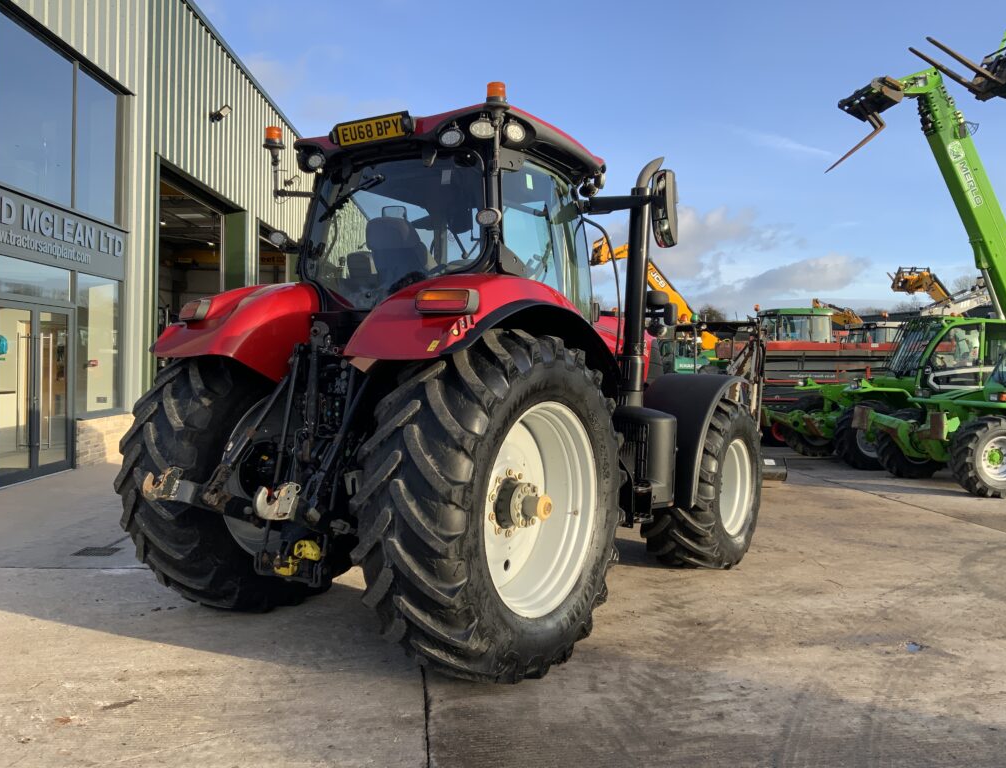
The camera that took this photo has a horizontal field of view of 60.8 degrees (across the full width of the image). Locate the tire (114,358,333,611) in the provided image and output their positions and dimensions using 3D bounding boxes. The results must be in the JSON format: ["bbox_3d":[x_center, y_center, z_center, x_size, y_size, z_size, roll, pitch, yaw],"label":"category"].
[{"bbox_3d":[-1.542,0.550,5.722,0.620,1.830,1.880,2,2,35],"label":"tire"}]

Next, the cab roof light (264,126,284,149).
[{"bbox_3d":[-1.488,-1.603,5.580,0.115,0.118,0.115,1,1,0],"label":"cab roof light"}]

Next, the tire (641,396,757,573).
[{"bbox_3d":[1.672,0.813,7.072,0.530,1.380,1.410,2,2,35],"label":"tire"}]

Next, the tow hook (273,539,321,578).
[{"bbox_3d":[-1.127,0.952,4.680,0.170,0.200,0.240,2,2,35],"label":"tow hook"}]

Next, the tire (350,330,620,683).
[{"bbox_3d":[0.005,0.620,4.633,0.620,1.820,1.880,2,2,34],"label":"tire"}]

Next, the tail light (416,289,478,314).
[{"bbox_3d":[-0.269,-0.396,4.158,0.285,0.113,0.100,1,2,24],"label":"tail light"}]

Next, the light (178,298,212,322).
[{"bbox_3d":[-1.885,-0.450,5.250,0.100,0.125,0.270,0,2,-42],"label":"light"}]

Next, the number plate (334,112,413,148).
[{"bbox_3d":[-0.780,-1.493,5.063,0.530,0.118,0.030,2,16,35],"label":"number plate"}]

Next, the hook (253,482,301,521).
[{"bbox_3d":[-1.051,0.550,4.000,0.075,0.165,0.235,2,2,28],"label":"hook"}]

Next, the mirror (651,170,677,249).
[{"bbox_3d":[1.032,-1.119,5.480,0.085,0.480,0.190,-3,0,-26],"label":"mirror"}]

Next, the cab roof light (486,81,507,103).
[{"bbox_3d":[-0.034,-1.568,4.630,0.112,0.112,0.112,1,1,0],"label":"cab roof light"}]

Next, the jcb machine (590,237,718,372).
[{"bbox_3d":[4.088,-1.380,23.000,4.200,5.000,2.300,1,1,-13],"label":"jcb machine"}]

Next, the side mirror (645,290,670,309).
[{"bbox_3d":[1.391,-0.768,7.750,0.210,0.150,0.120,2,2,35],"label":"side mirror"}]

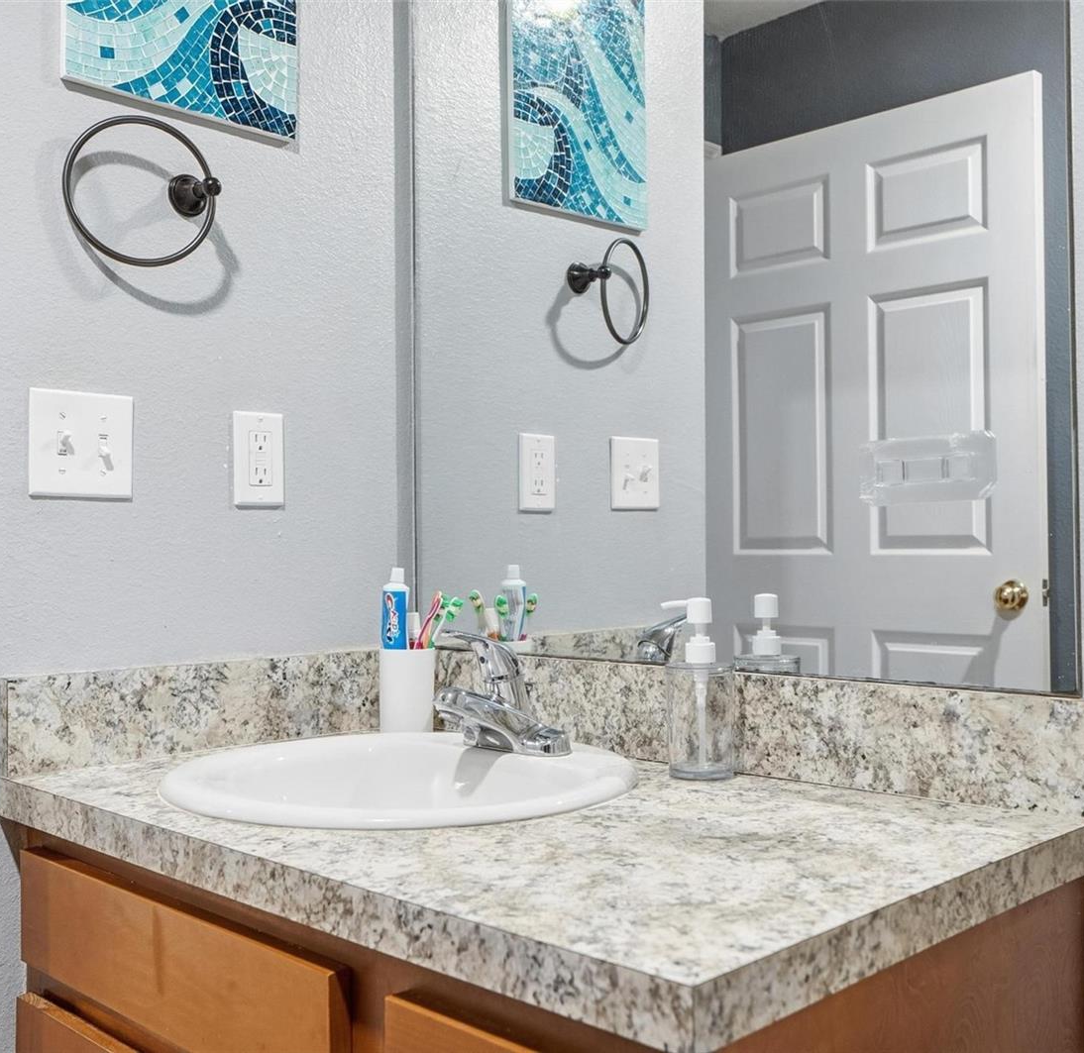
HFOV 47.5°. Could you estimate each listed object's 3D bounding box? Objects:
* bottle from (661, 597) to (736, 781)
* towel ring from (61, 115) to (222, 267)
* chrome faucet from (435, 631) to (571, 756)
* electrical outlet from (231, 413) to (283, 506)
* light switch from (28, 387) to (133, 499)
[{"bbox_3d":[0.160,0.164,1.254,0.074,0.180,0.069,0,-1,-11],"label":"bottle"},{"bbox_3d":[-0.440,-0.370,1.365,0.065,0.166,0.167,-2,-2,45],"label":"towel ring"},{"bbox_3d":[-0.059,0.179,1.335,0.152,0.134,0.154,-2,-2,45],"label":"chrome faucet"},{"bbox_3d":[-0.343,-0.081,1.495,0.009,0.115,0.071,-2,-2,45],"label":"electrical outlet"},{"bbox_3d":[-0.496,-0.089,1.333,0.018,0.116,0.116,-2,-2,45],"label":"light switch"}]

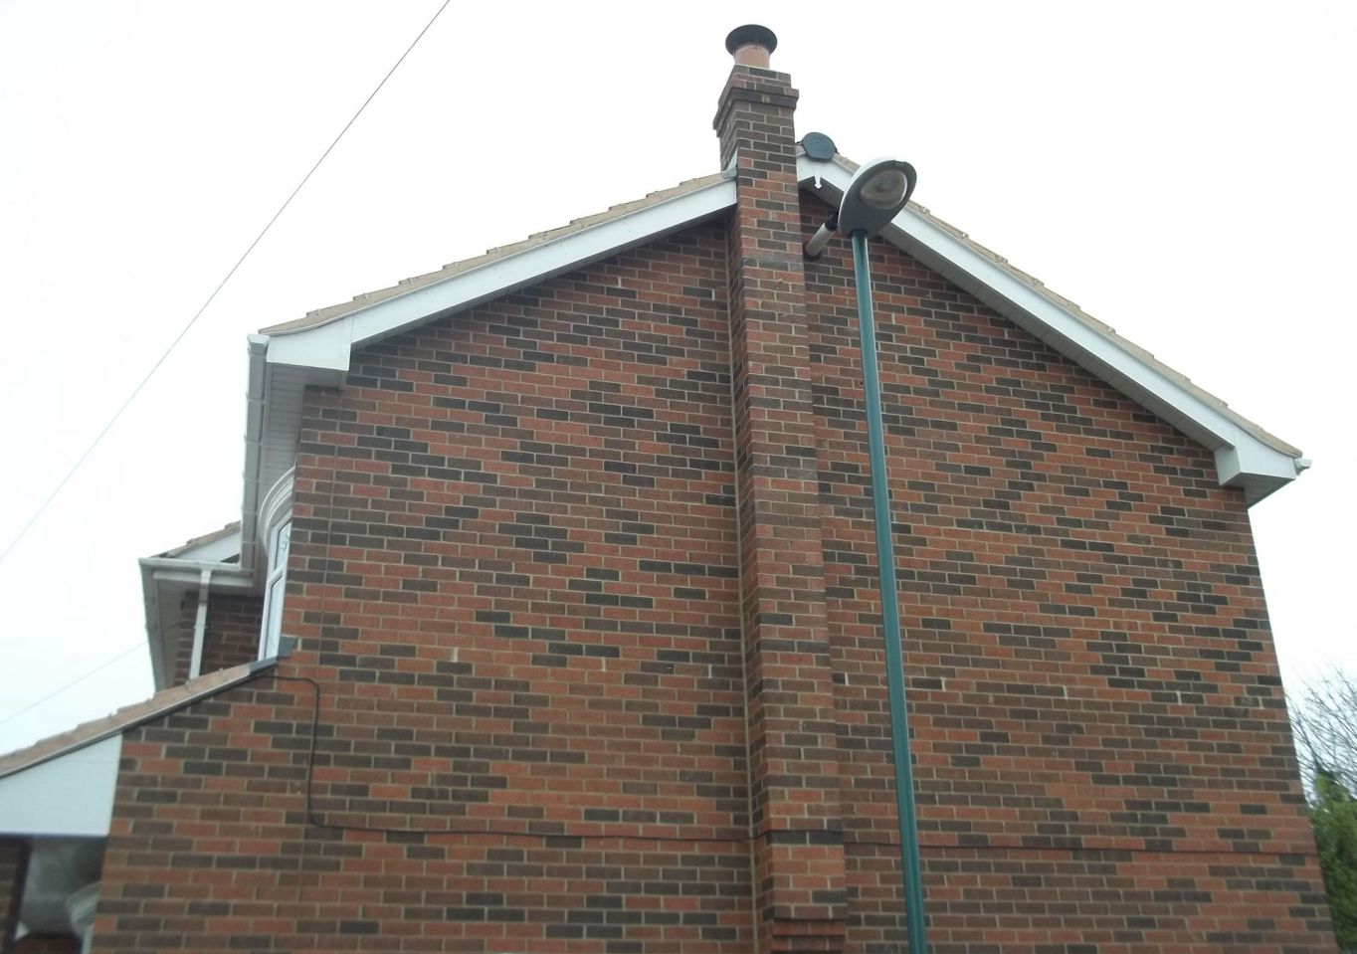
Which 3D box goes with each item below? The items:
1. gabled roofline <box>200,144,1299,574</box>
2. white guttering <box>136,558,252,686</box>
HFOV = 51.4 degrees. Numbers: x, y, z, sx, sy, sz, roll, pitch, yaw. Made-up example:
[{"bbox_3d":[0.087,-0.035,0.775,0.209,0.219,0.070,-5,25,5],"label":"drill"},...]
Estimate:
[{"bbox_3d":[0.402,-0.595,11.839,7.610,2.380,4.390,6,-24,-16],"label":"gabled roofline"},{"bbox_3d":[-4.736,1.611,13.941,0.960,0.230,4.470,6,-24,-16],"label":"white guttering"}]

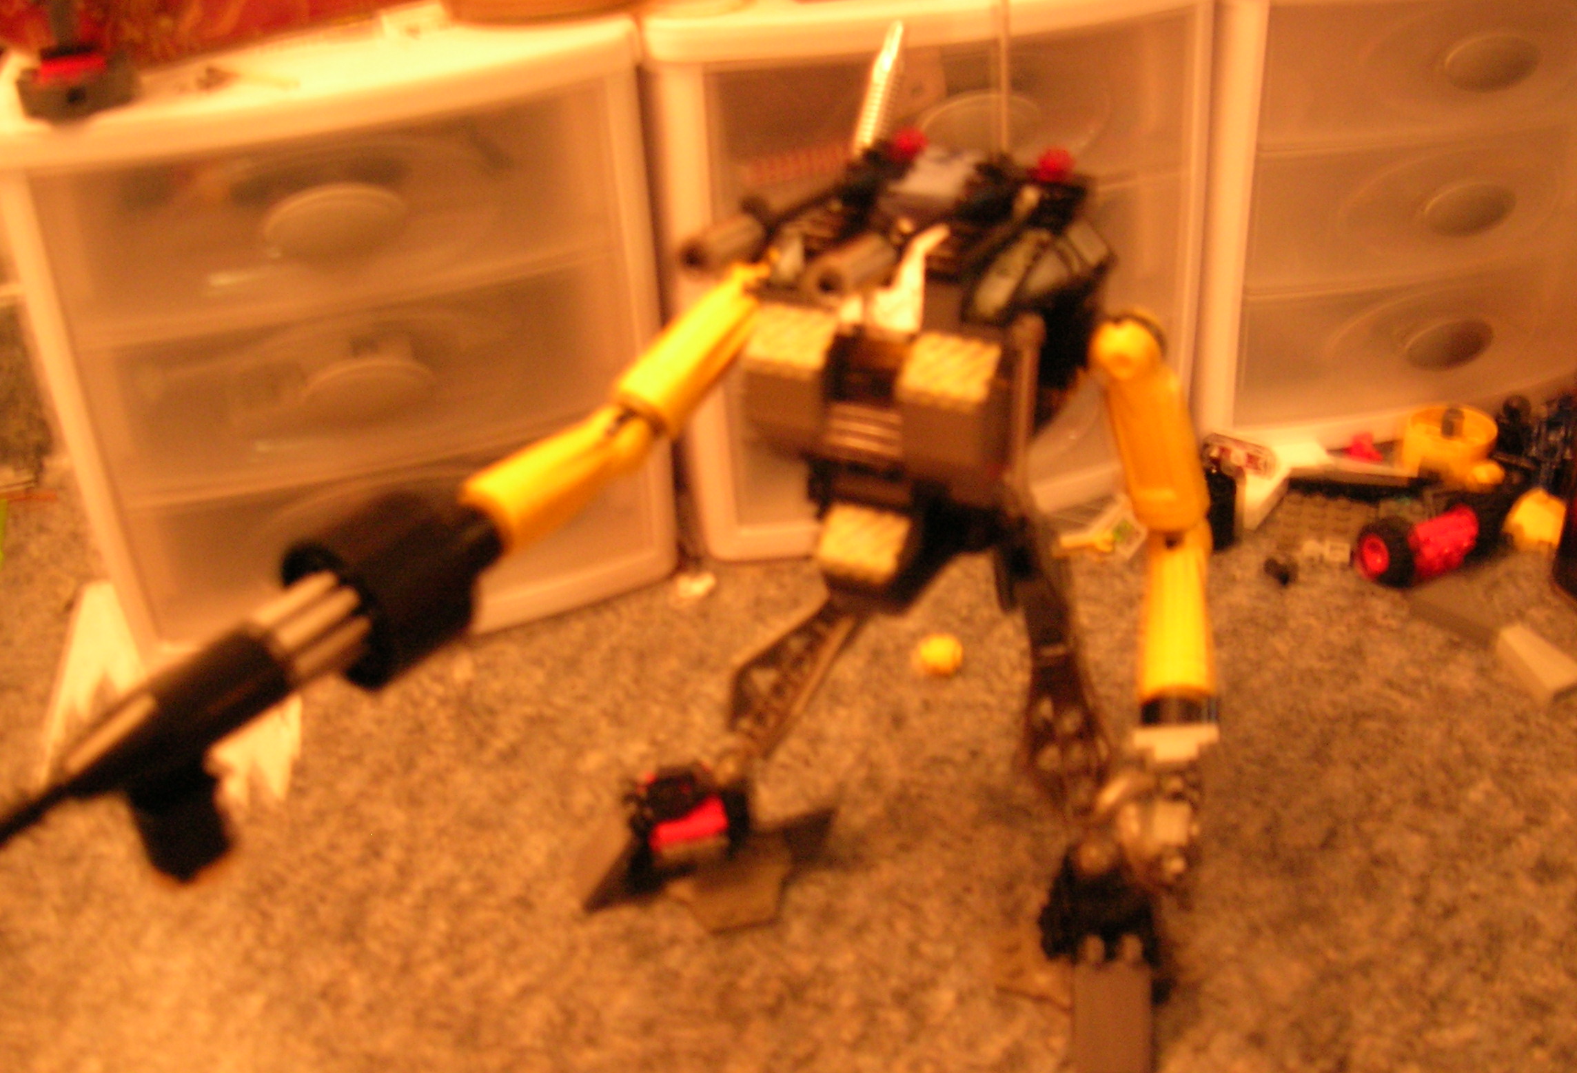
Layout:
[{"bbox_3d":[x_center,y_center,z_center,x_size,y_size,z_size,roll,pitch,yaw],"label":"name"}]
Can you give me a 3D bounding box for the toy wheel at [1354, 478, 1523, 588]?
[{"bbox_3d":[0.204,0.000,0.486,0.050,0.023,0.023,-12,28,-17],"label":"toy wheel"}]

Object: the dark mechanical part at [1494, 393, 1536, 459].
[{"bbox_3d":[0.257,-0.039,0.547,0.013,0.021,0.013,-4,27,0],"label":"dark mechanical part"}]

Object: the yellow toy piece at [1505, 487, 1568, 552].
[{"bbox_3d":[0.242,-0.005,0.500,0.018,0.015,0.017,8,29,22],"label":"yellow toy piece"}]

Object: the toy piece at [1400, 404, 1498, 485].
[{"bbox_3d":[0.233,-0.032,0.546,0.031,0.017,0.031,-4,27,0],"label":"toy piece"}]

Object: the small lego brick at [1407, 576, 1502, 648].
[{"bbox_3d":[0.199,0.024,0.459,0.016,0.008,0.025,-26,35,-37],"label":"small lego brick"}]

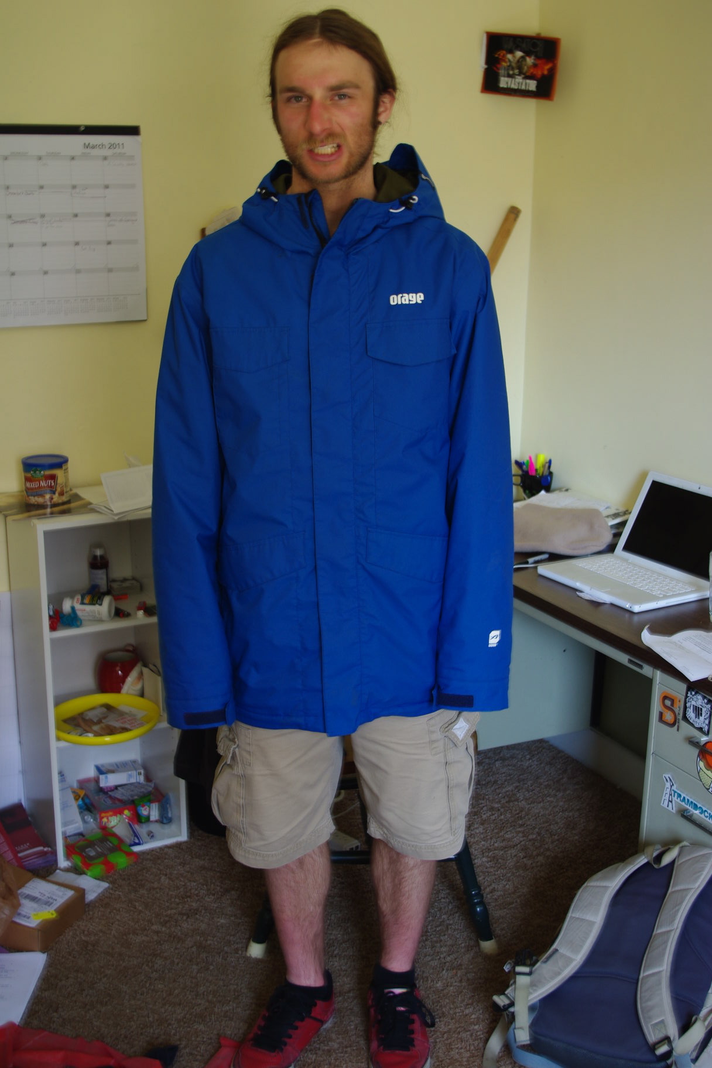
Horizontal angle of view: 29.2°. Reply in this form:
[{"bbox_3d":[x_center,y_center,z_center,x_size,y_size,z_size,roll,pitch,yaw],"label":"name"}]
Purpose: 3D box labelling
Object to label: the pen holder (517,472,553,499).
[{"bbox_3d":[0.480,-0.108,3.634,0.086,0.098,0.086,0,16,0],"label":"pen holder"}]

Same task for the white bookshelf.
[{"bbox_3d":[-0.625,0.333,3.307,0.326,0.851,0.283,-8,18,-27],"label":"white bookshelf"}]

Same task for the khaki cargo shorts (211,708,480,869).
[{"bbox_3d":[-0.022,0.300,2.433,0.475,0.550,0.290,0,16,0],"label":"khaki cargo shorts"}]

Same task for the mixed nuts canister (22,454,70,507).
[{"bbox_3d":[-0.722,-0.127,3.185,0.107,0.095,0.107,0,16,-1],"label":"mixed nuts canister"}]

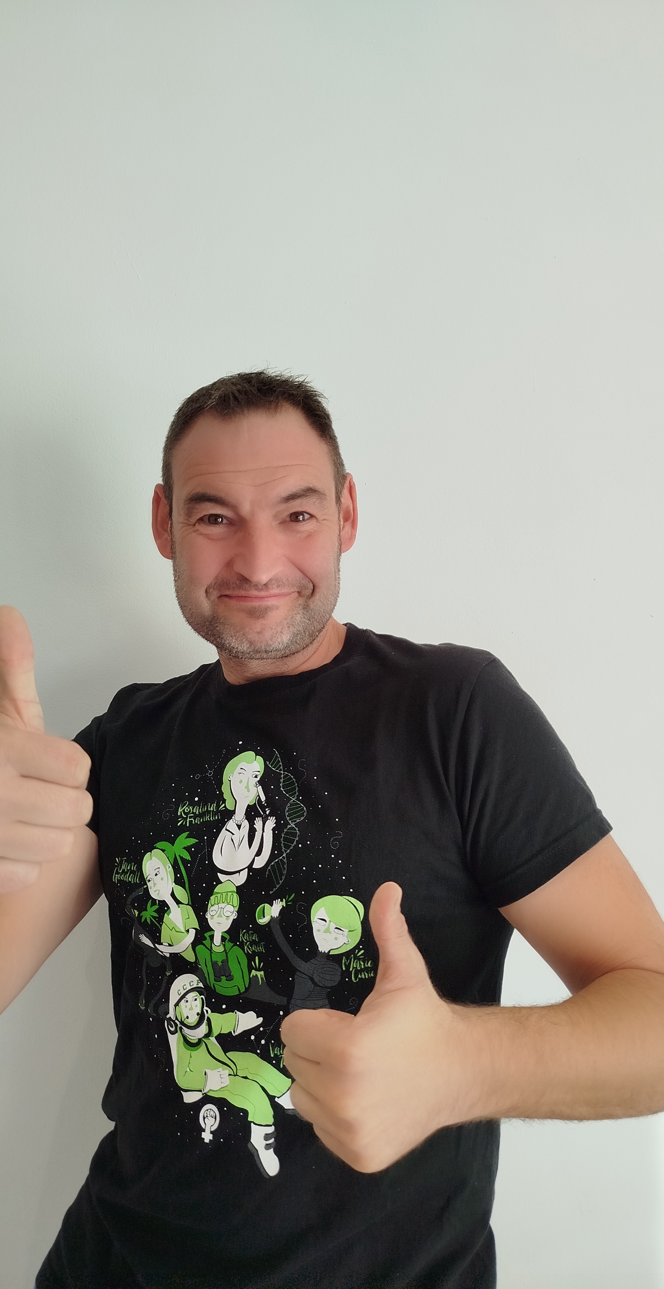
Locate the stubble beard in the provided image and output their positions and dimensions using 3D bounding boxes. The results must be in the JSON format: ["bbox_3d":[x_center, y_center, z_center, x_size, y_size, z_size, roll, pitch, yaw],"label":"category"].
[{"bbox_3d":[-0.065,-0.033,0.737,0.145,0.087,0.105,-2,10,-5],"label":"stubble beard"}]

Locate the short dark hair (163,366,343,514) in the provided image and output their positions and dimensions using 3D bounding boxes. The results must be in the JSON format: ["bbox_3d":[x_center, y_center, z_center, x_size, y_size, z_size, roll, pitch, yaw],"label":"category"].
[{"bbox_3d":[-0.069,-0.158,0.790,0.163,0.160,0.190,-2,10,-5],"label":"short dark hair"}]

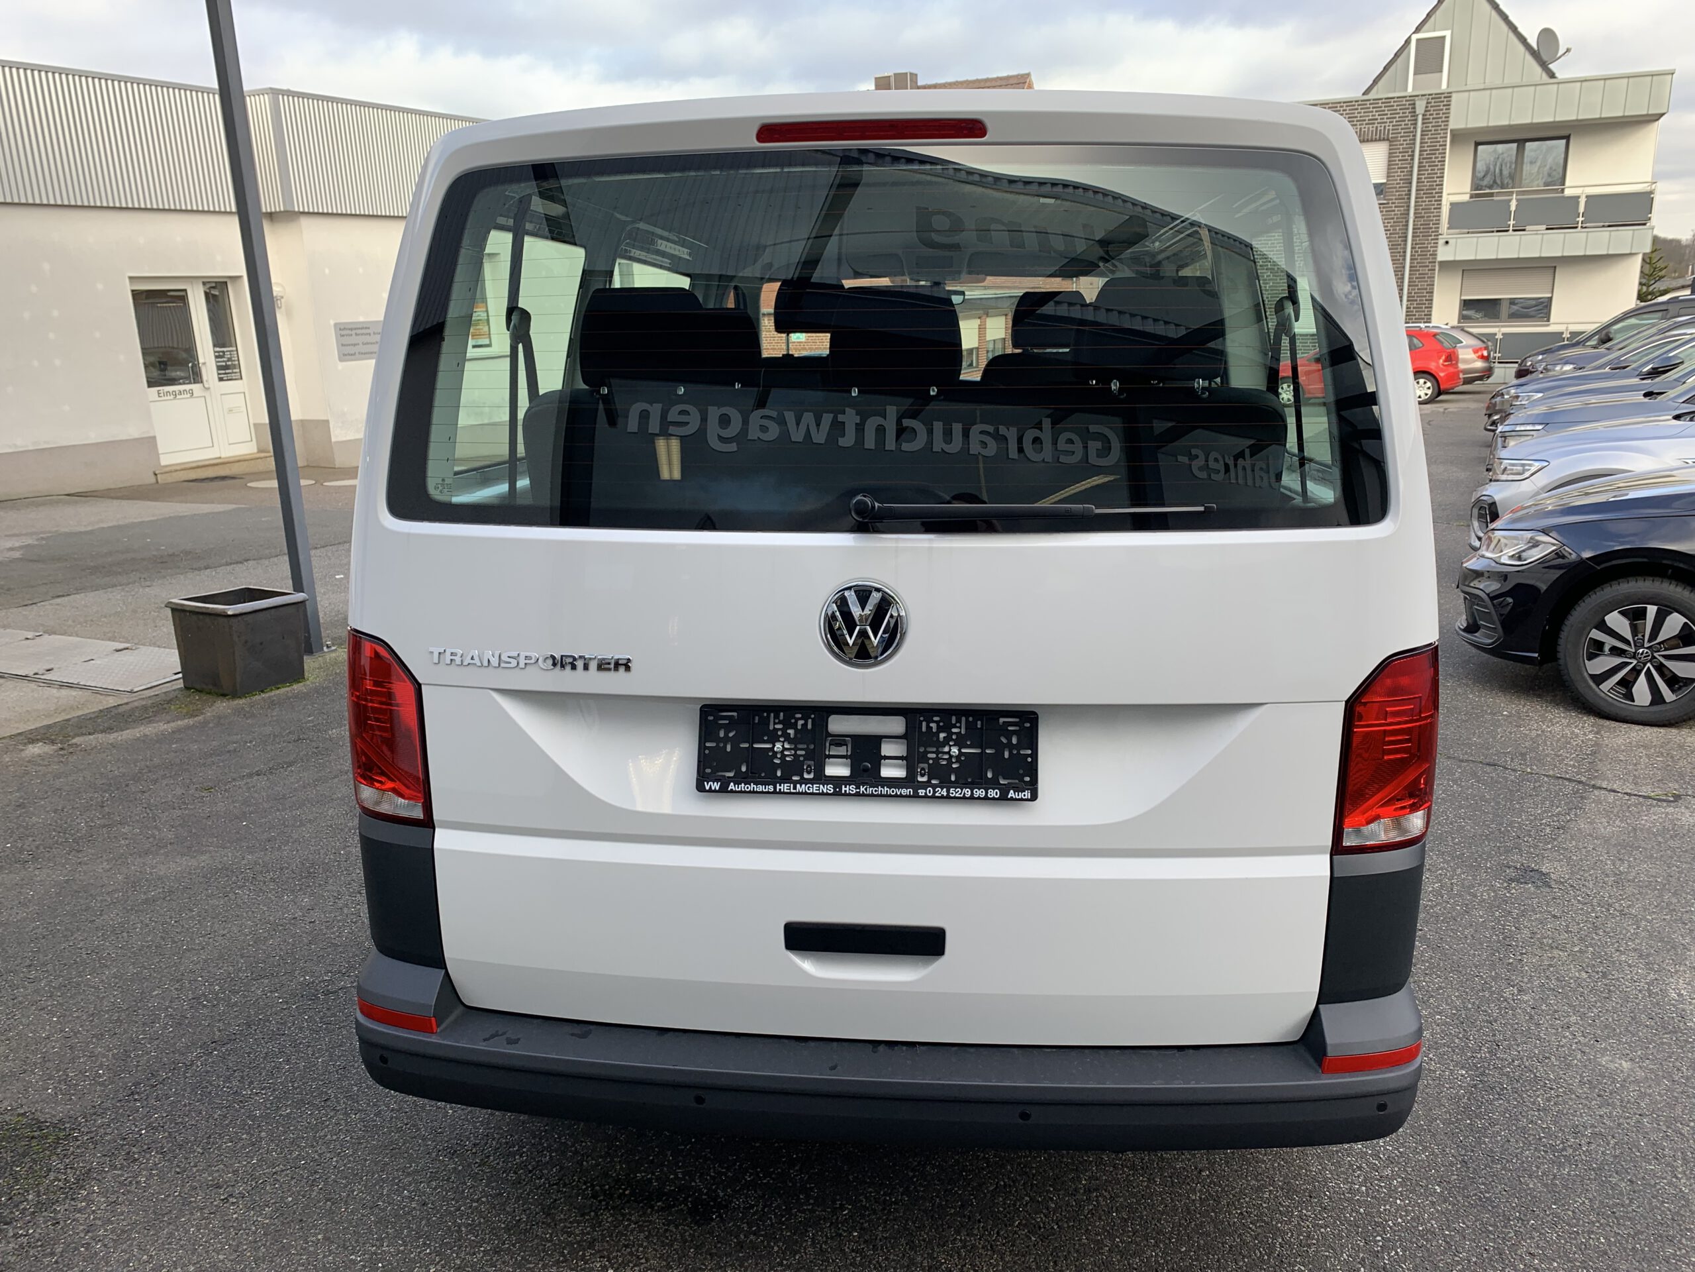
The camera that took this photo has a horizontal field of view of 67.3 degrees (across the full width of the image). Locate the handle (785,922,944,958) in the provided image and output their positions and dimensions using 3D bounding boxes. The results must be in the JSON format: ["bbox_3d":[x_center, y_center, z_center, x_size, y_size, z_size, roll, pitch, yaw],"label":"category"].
[{"bbox_3d":[0.027,0.478,2.001,0.252,0.048,0.032,1,15,6],"label":"handle"}]

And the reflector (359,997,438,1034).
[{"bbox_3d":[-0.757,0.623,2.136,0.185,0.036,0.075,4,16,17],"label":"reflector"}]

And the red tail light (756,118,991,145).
[{"bbox_3d":[0.036,-0.757,1.915,0.345,0.029,0.030,1,15,6],"label":"red tail light"}]

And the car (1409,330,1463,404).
[{"bbox_3d":[10.407,-5.531,25.834,3.970,1.460,1.690,7,17,29],"label":"car"}]

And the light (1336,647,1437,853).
[{"bbox_3d":[0.858,0.173,2.008,0.205,0.310,0.200,-1,15,-2],"label":"light"}]

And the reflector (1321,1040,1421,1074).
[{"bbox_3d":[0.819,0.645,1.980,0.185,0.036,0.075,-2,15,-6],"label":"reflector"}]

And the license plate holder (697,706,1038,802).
[{"bbox_3d":[0.029,0.183,1.980,0.530,0.136,0.018,1,7,6],"label":"license plate holder"}]

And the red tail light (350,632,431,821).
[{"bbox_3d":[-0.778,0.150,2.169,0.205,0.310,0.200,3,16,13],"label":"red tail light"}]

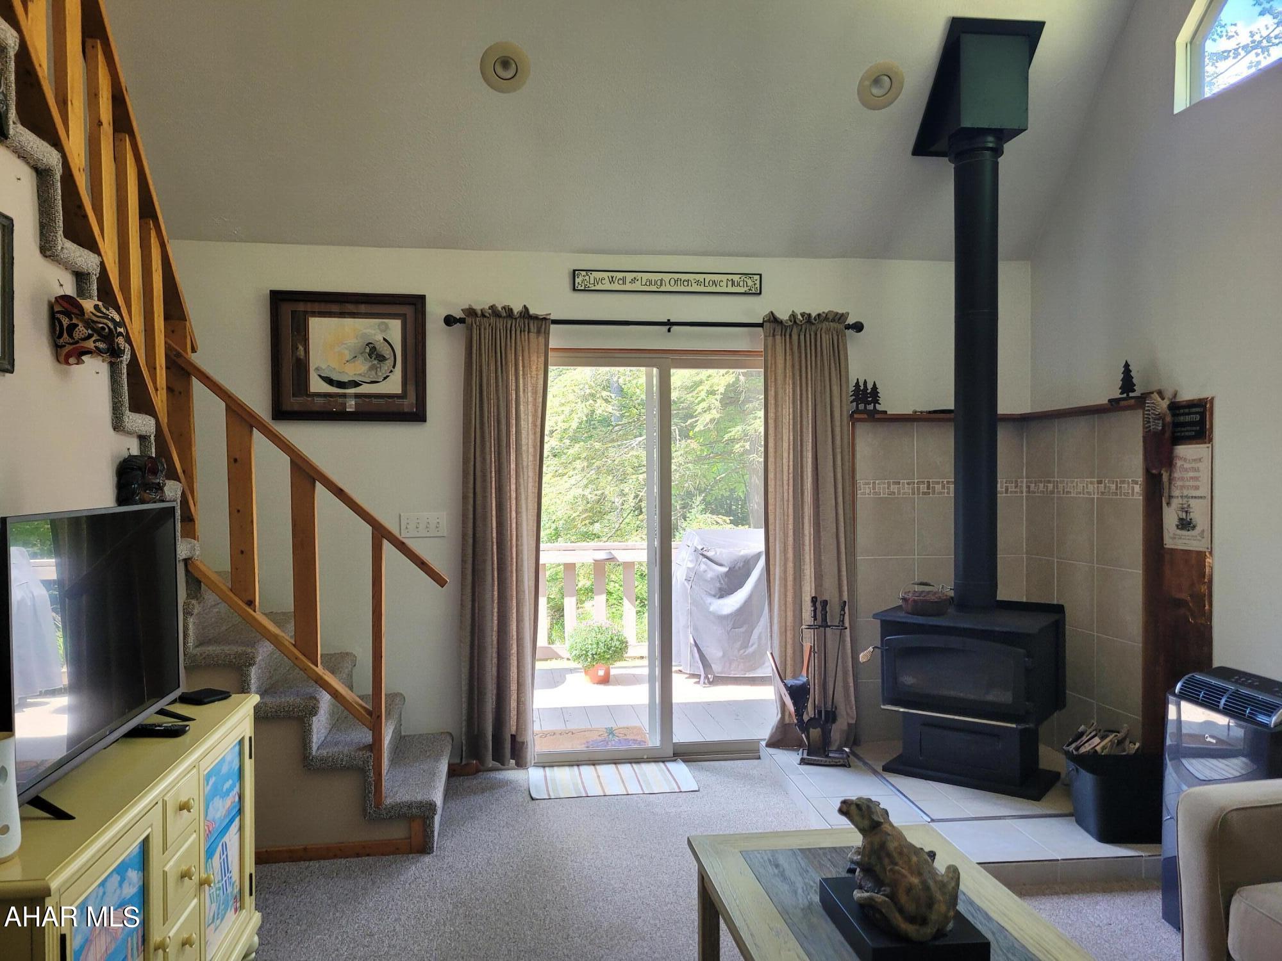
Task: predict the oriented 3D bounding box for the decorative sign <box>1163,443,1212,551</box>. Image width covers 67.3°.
[{"bbox_3d":[2.105,0.062,3.713,0.012,0.402,0.270,0,0,-6],"label":"decorative sign"}]

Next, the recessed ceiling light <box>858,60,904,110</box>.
[{"bbox_3d":[1.065,-1.748,4.265,0.205,0.205,0.030,0,43,-6],"label":"recessed ceiling light"}]

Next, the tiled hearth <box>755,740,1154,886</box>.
[{"bbox_3d":[1.375,1.346,4.097,1.400,0.090,1.590,0,0,-6],"label":"tiled hearth"}]

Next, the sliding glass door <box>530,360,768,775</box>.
[{"bbox_3d":[0.117,0.384,4.801,1.822,2.018,0.120,0,0,-6],"label":"sliding glass door"}]

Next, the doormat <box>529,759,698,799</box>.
[{"bbox_3d":[-0.135,1.387,4.450,0.718,0.012,0.437,0,0,-8],"label":"doormat"}]

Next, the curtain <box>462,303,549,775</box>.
[{"bbox_3d":[-0.645,0.273,4.587,0.436,2.220,0.130,0,0,-6],"label":"curtain"}]

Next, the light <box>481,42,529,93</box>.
[{"bbox_3d":[-0.576,-1.750,4.083,0.205,0.205,0.030,0,43,-6],"label":"light"}]

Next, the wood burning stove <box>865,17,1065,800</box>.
[{"bbox_3d":[1.460,-0.339,4.228,0.720,3.280,0.740,0,0,39],"label":"wood burning stove"}]

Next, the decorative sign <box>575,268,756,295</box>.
[{"bbox_3d":[0.135,-0.979,4.751,0.940,0.099,0.020,0,0,-6],"label":"decorative sign"}]

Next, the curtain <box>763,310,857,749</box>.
[{"bbox_3d":[0.833,0.230,4.748,0.476,2.144,0.130,0,0,-6],"label":"curtain"}]

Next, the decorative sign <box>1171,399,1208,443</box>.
[{"bbox_3d":[2.103,-0.220,3.732,0.014,0.134,0.261,0,0,-6],"label":"decorative sign"}]

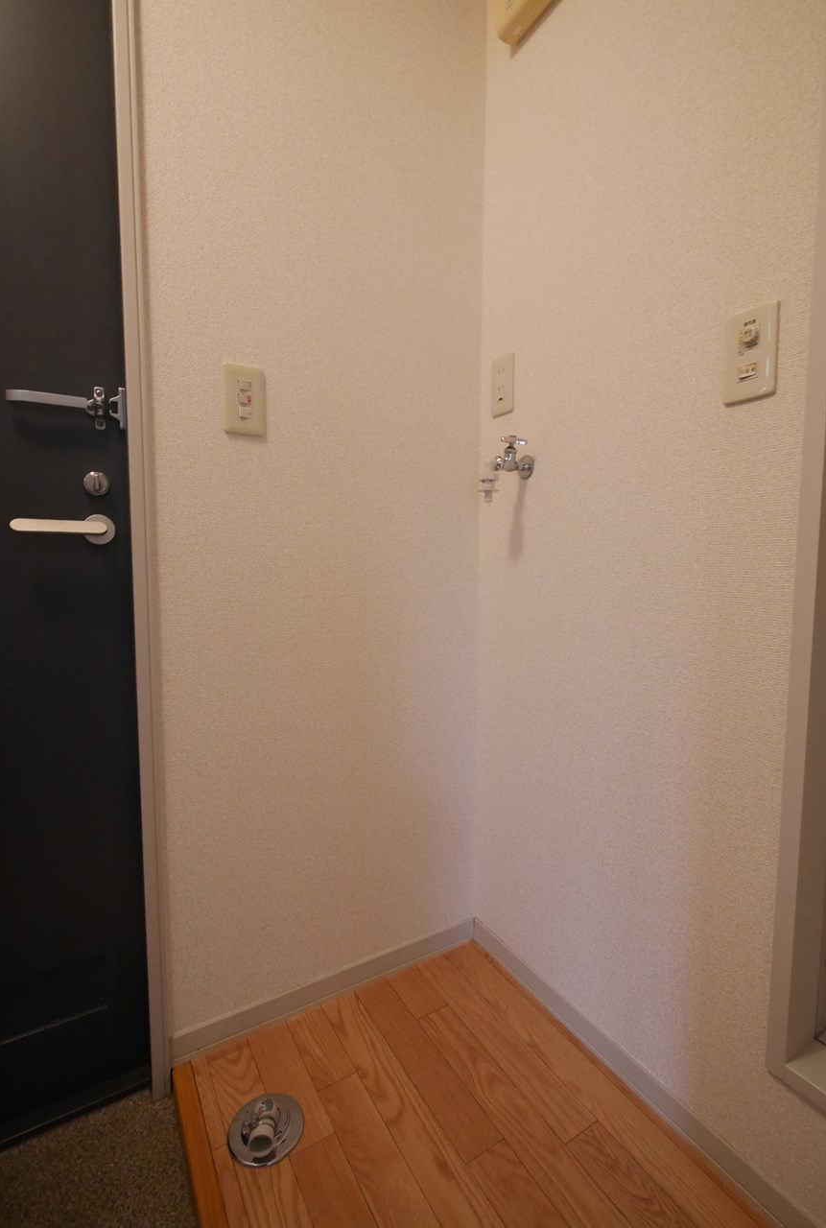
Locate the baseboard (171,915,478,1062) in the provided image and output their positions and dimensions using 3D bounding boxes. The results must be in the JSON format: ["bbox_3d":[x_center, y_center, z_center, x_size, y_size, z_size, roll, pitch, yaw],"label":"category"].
[{"bbox_3d":[-0.140,0.770,1.194,0.685,0.057,0.010,-3,6,-31],"label":"baseboard"}]

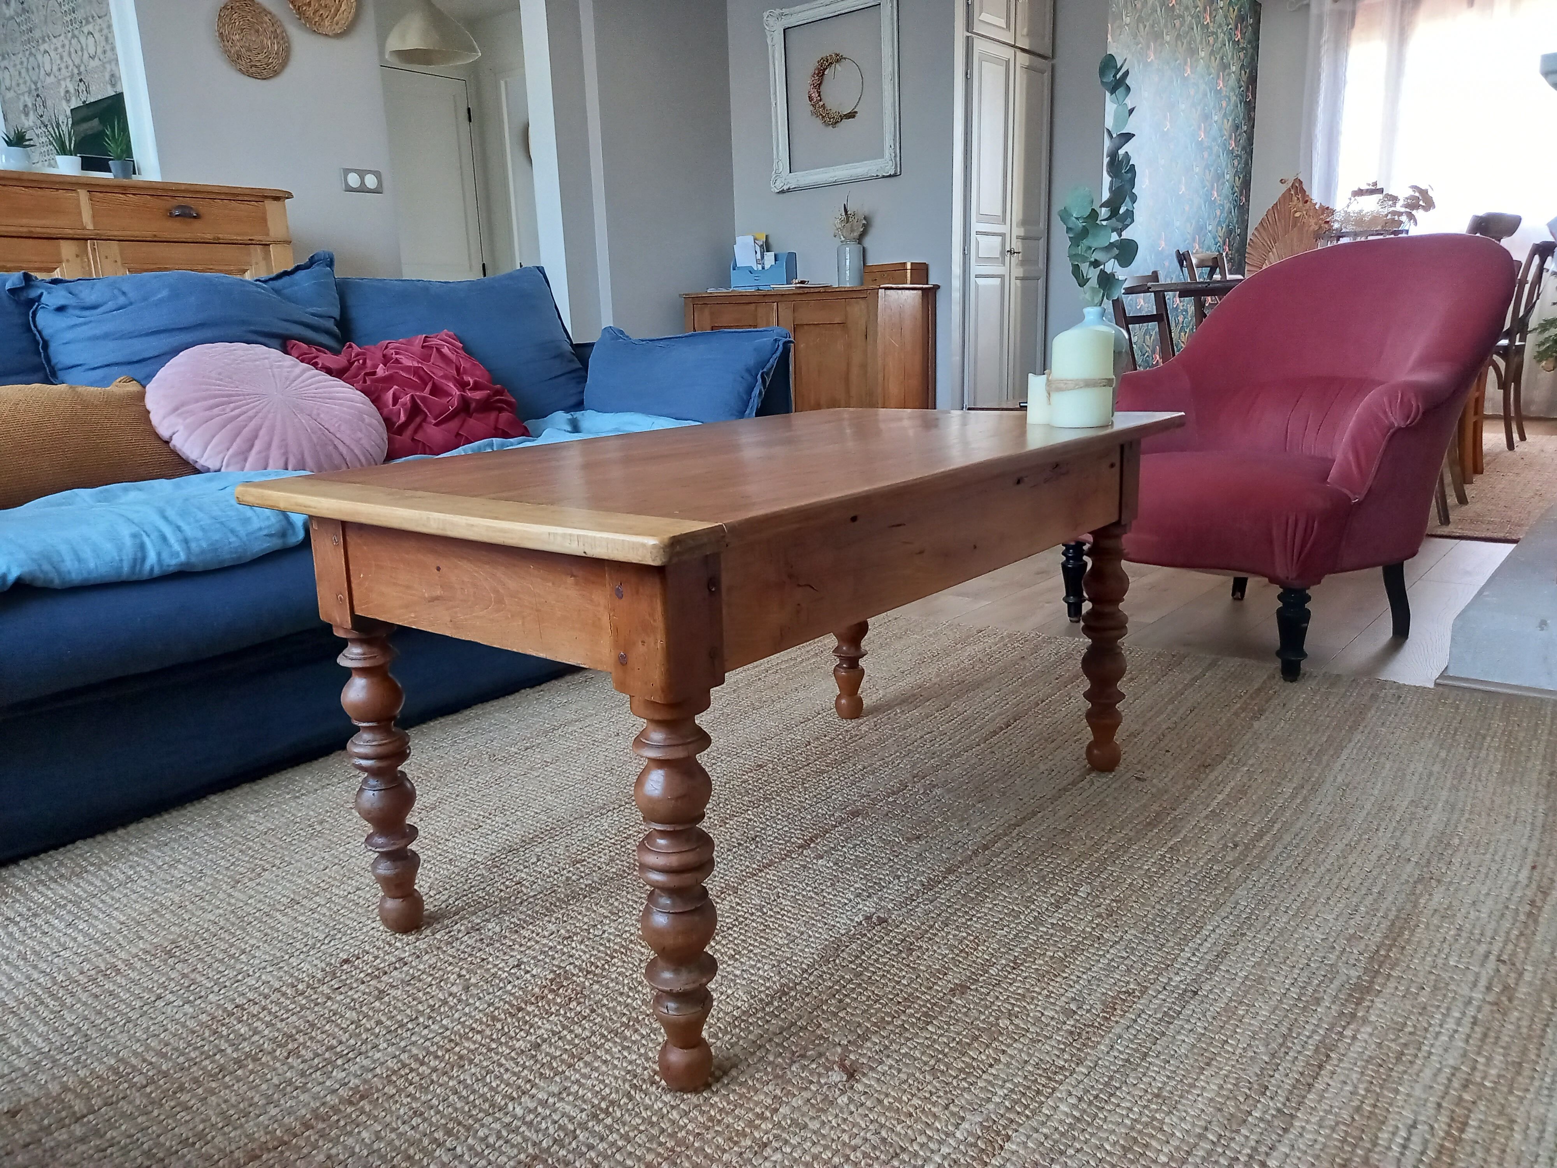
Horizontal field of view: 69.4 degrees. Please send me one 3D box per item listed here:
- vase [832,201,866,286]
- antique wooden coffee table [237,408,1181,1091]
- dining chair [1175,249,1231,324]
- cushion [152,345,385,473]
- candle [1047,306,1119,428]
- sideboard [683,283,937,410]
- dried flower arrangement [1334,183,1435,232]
[{"bbox_3d":[0.395,-1.890,6.238,0.182,0.470,0.182,-2,13,0],"label":"vase"},{"bbox_3d":[0.011,0.082,1.392,0.609,0.507,1.006,8,17,38],"label":"antique wooden coffee table"},{"bbox_3d":[1.952,-0.917,4.588,0.490,0.880,0.440,8,17,38],"label":"dining chair"},{"bbox_3d":[-0.899,-0.295,2.000,0.405,0.130,0.405,46,31,26],"label":"cushion"},{"bbox_3d":[0.388,-0.267,1.427,0.081,0.130,0.081,1,13,15],"label":"candle"},{"bbox_3d":[0.168,-1.270,6.553,1.407,0.817,0.553,8,17,38],"label":"sideboard"},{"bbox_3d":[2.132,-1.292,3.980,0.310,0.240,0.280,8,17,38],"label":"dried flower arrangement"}]

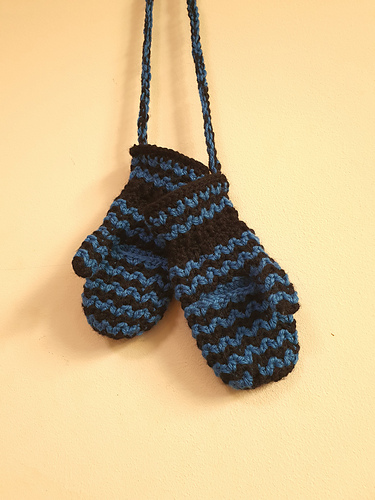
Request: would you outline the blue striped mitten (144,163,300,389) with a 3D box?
[{"bbox_3d":[0.036,0.028,0.300,0.088,0.172,0.040,-24,3,1],"label":"blue striped mitten"}]

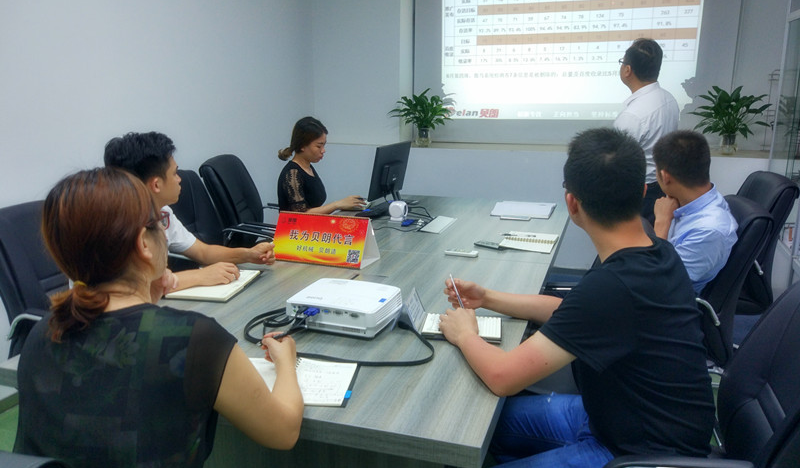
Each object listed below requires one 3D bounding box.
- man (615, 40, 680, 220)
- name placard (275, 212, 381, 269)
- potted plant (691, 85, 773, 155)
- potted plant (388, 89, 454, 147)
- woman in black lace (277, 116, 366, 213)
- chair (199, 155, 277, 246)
[{"bbox_3d":[1.227,-0.138,3.316,0.340,1.666,0.480,12,17,41],"label":"man"},{"bbox_3d":[-0.299,0.013,2.607,0.387,0.179,0.173,5,14,19],"label":"name placard"},{"bbox_3d":[2.552,-0.893,4.994,0.616,0.540,0.597,4,14,18],"label":"potted plant"},{"bbox_3d":[0.177,-1.014,5.574,0.524,0.500,0.507,0,13,0],"label":"potted plant"},{"bbox_3d":[-0.317,-0.002,3.580,0.640,1.270,0.460,3,13,14],"label":"woman in black lace"},{"bbox_3d":[-0.571,0.183,3.222,0.650,1.070,0.600,3,13,11],"label":"chair"}]

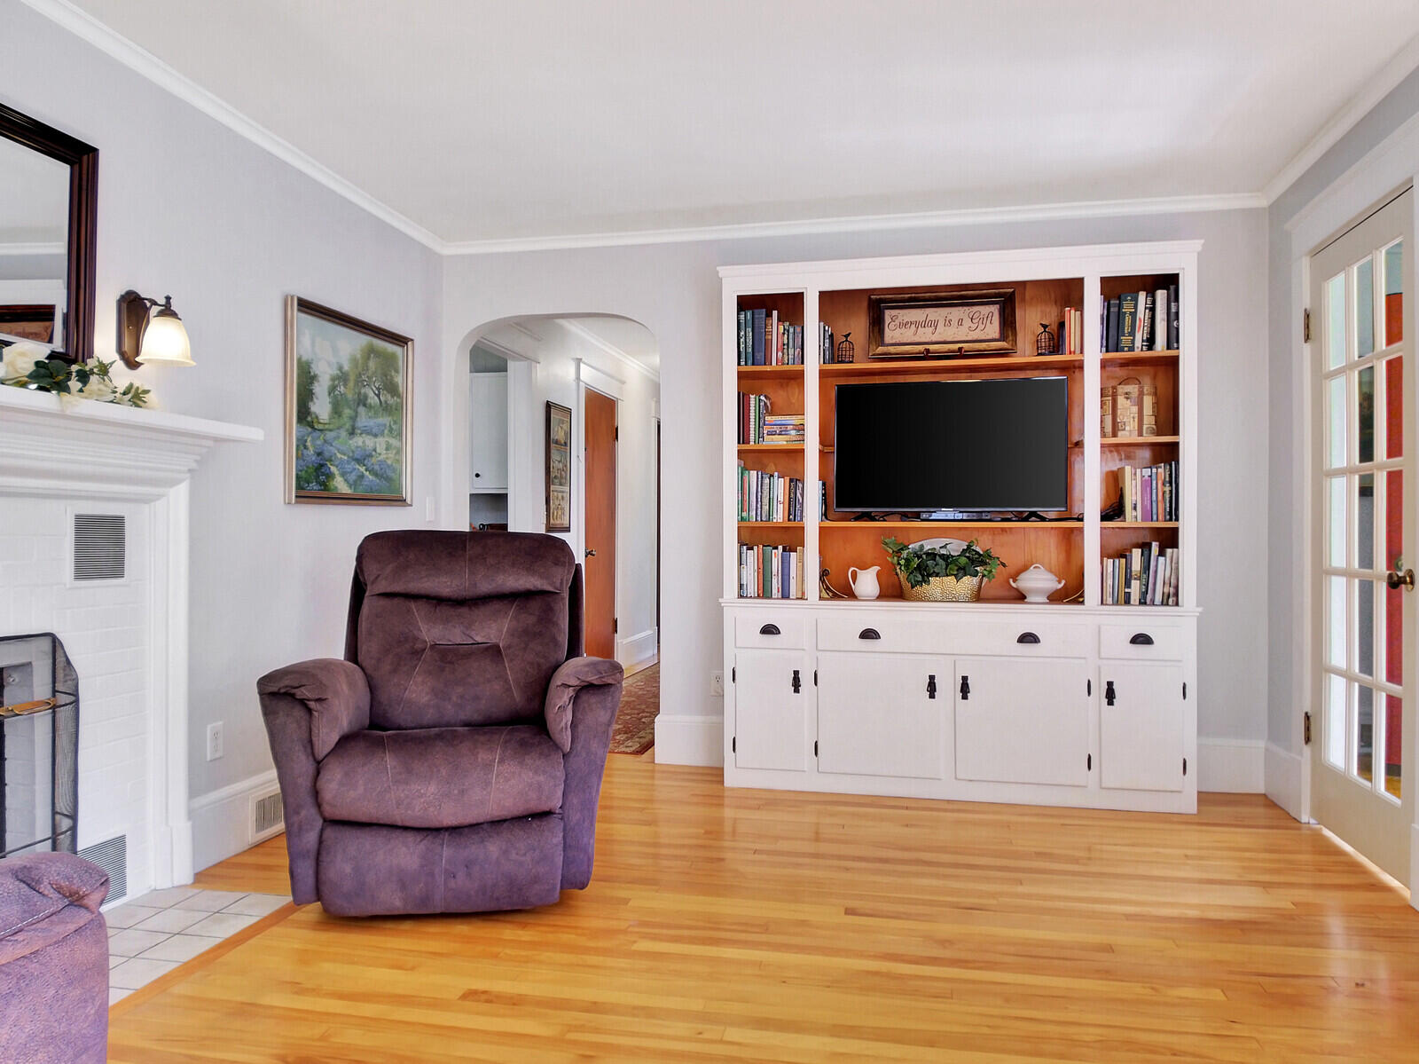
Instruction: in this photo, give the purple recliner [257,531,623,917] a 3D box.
[{"bbox_3d":[-0.822,0.536,2.990,1.041,1.082,0.959,0,0,-8],"label":"purple recliner"}]

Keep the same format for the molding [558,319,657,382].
[{"bbox_3d":[-0.680,-1.336,6.731,0.055,0.060,2.562,0,0,12],"label":"molding"}]

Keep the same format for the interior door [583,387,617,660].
[{"bbox_3d":[-0.779,0.046,6.410,0.042,2.041,0.665,0,0,12],"label":"interior door"}]

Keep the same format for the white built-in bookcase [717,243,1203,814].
[{"bbox_3d":[0.988,-0.014,3.789,1.875,2.189,0.365,0,0,12],"label":"white built-in bookcase"}]

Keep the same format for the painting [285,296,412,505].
[{"bbox_3d":[-1.436,-0.481,3.653,0.035,0.749,0.812,0,0,12],"label":"painting"}]

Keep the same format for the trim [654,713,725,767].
[{"bbox_3d":[-0.066,0.962,4.187,0.365,0.227,0.020,0,0,12],"label":"trim"}]

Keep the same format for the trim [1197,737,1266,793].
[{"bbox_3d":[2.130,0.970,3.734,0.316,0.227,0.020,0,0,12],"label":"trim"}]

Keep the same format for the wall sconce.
[{"bbox_3d":[-1.576,-0.583,2.594,0.189,0.229,0.153,0,0,12],"label":"wall sconce"}]

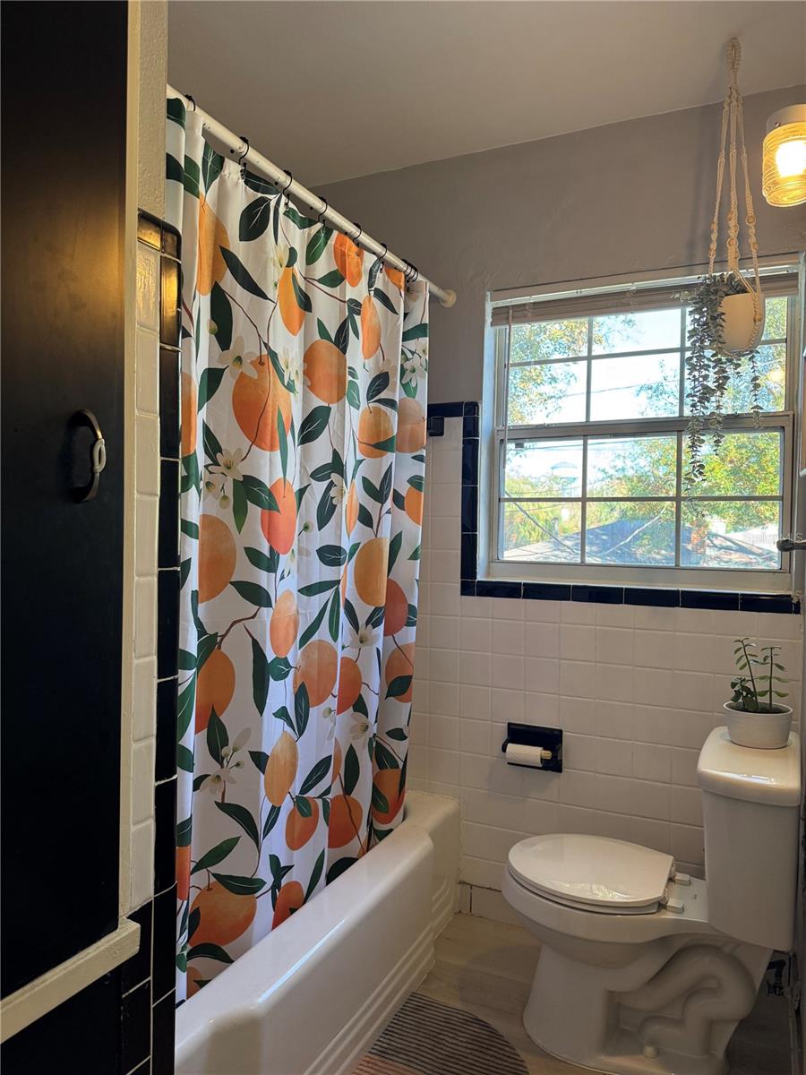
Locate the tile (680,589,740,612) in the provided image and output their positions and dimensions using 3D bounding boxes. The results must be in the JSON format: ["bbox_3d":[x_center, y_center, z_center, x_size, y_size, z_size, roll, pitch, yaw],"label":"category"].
[{"bbox_3d":[0.860,0.175,2.088,0.153,0.049,0.009,1,1,26],"label":"tile"}]

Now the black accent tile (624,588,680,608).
[{"bbox_3d":[0.717,0.173,2.145,0.152,0.047,0.010,1,1,27],"label":"black accent tile"}]

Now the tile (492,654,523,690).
[{"bbox_3d":[0.333,0.424,2.343,0.108,0.108,0.009,1,1,27],"label":"tile"}]

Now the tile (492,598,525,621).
[{"bbox_3d":[0.336,0.227,2.348,0.108,0.070,0.009,1,1,26],"label":"tile"}]

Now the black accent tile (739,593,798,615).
[{"bbox_3d":[0.989,0.178,2.024,0.132,0.049,0.009,1,1,26],"label":"black accent tile"}]

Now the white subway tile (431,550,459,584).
[{"bbox_3d":[0.142,0.096,2.437,0.108,0.108,0.010,1,1,27],"label":"white subway tile"}]

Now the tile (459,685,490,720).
[{"bbox_3d":[0.236,0.536,2.404,0.108,0.109,0.009,1,1,26],"label":"tile"}]

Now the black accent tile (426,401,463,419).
[{"bbox_3d":[0.130,-0.412,2.442,0.152,0.051,0.009,1,1,27],"label":"black accent tile"}]

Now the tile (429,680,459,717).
[{"bbox_3d":[0.138,0.535,2.458,0.108,0.109,0.010,1,2,27],"label":"tile"}]

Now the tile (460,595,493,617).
[{"bbox_3d":[0.238,0.225,2.396,0.108,0.070,0.009,1,1,26],"label":"tile"}]

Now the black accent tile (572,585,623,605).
[{"bbox_3d":[0.582,0.171,2.223,0.153,0.051,0.010,1,2,27],"label":"black accent tile"}]

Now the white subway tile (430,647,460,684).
[{"bbox_3d":[0.139,0.423,2.441,0.108,0.108,0.010,1,1,27],"label":"white subway tile"}]

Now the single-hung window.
[{"bbox_3d":[0.676,-0.300,2.219,0.877,0.885,0.100,1,2,27],"label":"single-hung window"}]

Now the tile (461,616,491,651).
[{"bbox_3d":[0.237,0.314,2.391,0.108,0.108,0.009,1,1,27],"label":"tile"}]

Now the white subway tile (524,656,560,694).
[{"bbox_3d":[0.430,0.426,2.293,0.108,0.108,0.009,1,1,27],"label":"white subway tile"}]

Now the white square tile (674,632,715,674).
[{"bbox_3d":[0.820,0.323,2.095,0.108,0.108,0.010,1,0,28],"label":"white square tile"}]

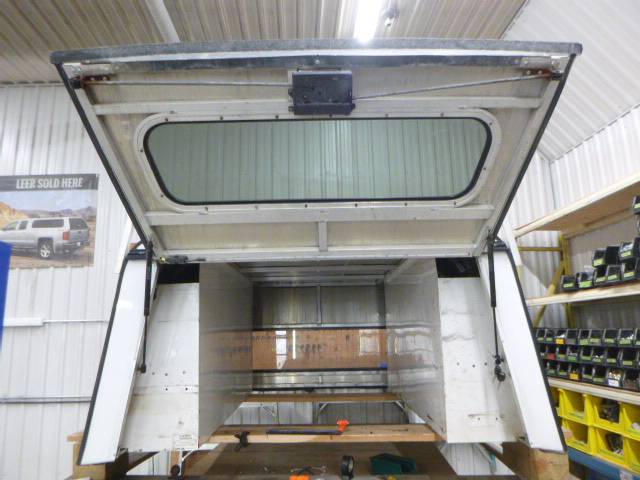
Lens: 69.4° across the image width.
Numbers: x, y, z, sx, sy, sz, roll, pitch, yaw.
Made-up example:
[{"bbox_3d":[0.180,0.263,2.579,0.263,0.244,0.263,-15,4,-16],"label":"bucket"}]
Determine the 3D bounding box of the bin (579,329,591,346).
[{"bbox_3d":[2.014,0.690,3.284,0.275,0.127,0.137,-1,-11,-3],"label":"bin"}]

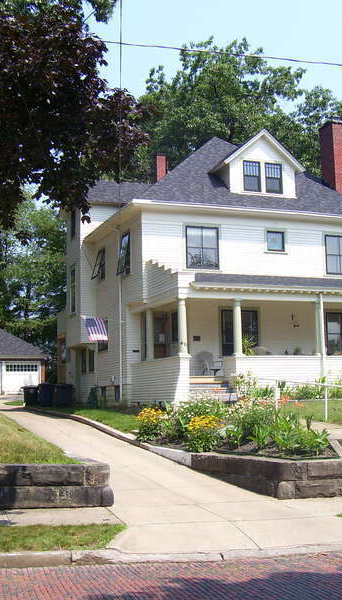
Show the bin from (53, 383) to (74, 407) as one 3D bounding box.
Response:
[{"bbox_3d":[-4.795,4.272,35.366,0.660,1.060,0.760,2,-8,-22],"label":"bin"}]

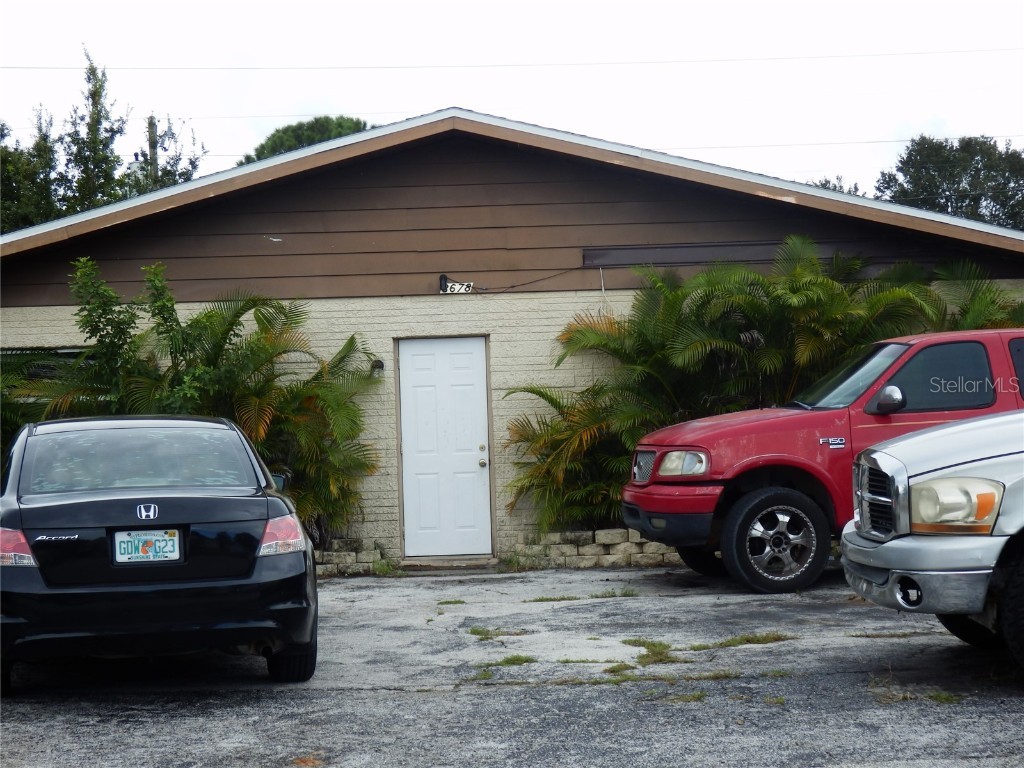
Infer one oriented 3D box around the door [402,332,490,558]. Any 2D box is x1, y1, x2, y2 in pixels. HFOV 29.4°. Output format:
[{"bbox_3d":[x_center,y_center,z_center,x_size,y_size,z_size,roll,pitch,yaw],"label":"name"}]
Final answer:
[{"bbox_3d":[-0.622,0.591,18.250,0.810,2.030,0.060,-2,-2,-1],"label":"door"}]

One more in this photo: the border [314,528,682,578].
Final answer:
[{"bbox_3d":[-0.106,1.554,17.950,3.600,0.360,0.360,-2,-2,-1],"label":"border"}]

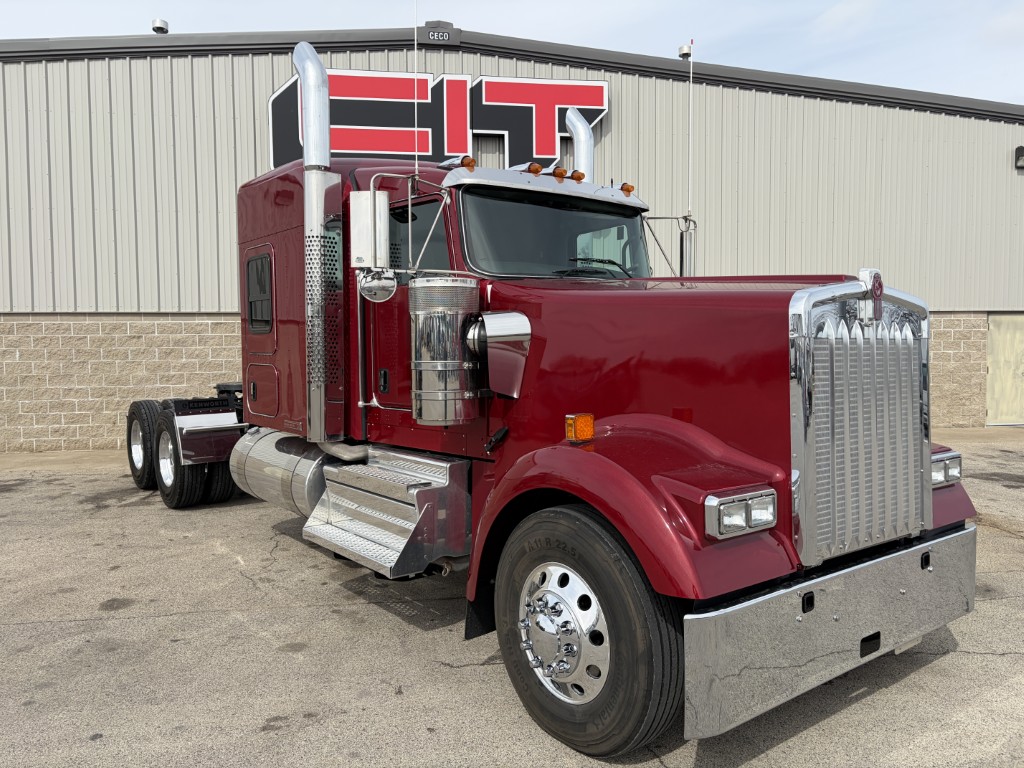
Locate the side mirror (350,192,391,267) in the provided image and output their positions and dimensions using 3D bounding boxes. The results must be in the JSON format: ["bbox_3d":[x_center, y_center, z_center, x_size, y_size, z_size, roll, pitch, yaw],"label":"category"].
[{"bbox_3d":[-0.784,-0.854,4.255,0.205,0.425,0.085,0,3,-1],"label":"side mirror"}]

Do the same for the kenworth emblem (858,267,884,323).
[{"bbox_3d":[1.594,-0.396,3.410,0.105,0.235,0.080,-2,3,-38],"label":"kenworth emblem"}]

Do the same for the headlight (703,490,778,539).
[{"bbox_3d":[0.862,0.483,2.936,0.395,0.164,0.100,-1,3,-38],"label":"headlight"}]

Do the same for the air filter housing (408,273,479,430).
[{"bbox_3d":[-0.363,-0.183,4.149,0.380,0.785,0.380,0,3,0],"label":"air filter housing"}]

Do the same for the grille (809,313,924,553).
[{"bbox_3d":[1.592,0.211,3.435,0.990,0.990,0.100,-2,3,-38],"label":"grille"}]

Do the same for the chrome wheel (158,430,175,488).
[{"bbox_3d":[-3.674,0.809,8.385,0.200,0.600,0.600,-1,3,-38],"label":"chrome wheel"}]

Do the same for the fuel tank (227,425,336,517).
[{"bbox_3d":[-1.685,0.726,6.184,0.635,0.635,1.680,-2,3,-38],"label":"fuel tank"}]

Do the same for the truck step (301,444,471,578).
[{"bbox_3d":[-0.888,0.785,5.120,0.520,0.640,1.252,-1,3,-38],"label":"truck step"}]

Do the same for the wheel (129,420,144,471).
[{"bbox_3d":[-4.433,0.752,9.346,0.220,0.597,0.597,-2,3,-38],"label":"wheel"}]

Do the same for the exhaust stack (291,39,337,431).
[{"bbox_3d":[-1.369,-0.961,5.314,0.210,2.710,0.350,-1,3,-38],"label":"exhaust stack"}]

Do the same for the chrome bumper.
[{"bbox_3d":[1.575,1.007,3.487,2.380,0.460,0.150,-2,3,-38],"label":"chrome bumper"}]

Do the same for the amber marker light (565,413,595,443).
[{"bbox_3d":[0.306,0.197,3.458,0.120,0.119,0.070,-1,3,-38],"label":"amber marker light"}]

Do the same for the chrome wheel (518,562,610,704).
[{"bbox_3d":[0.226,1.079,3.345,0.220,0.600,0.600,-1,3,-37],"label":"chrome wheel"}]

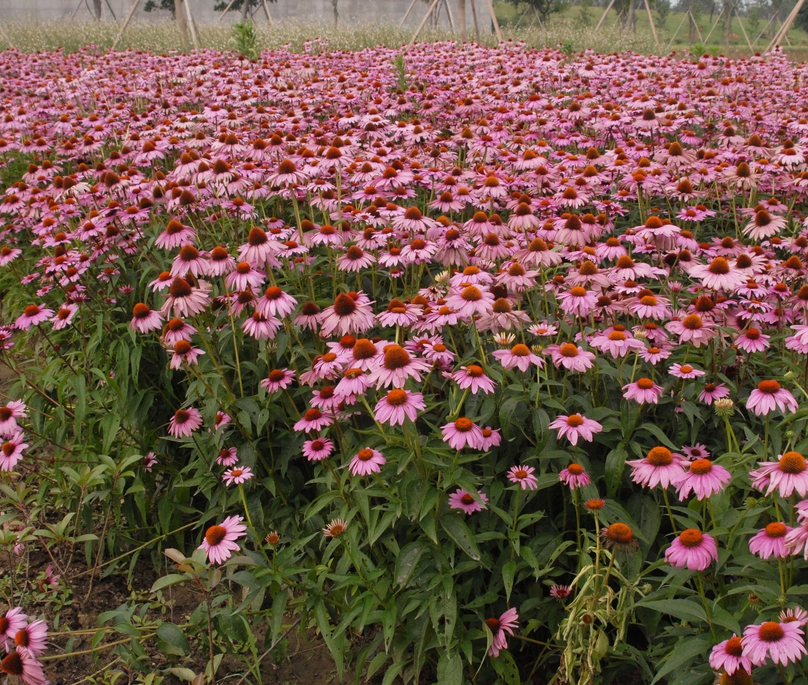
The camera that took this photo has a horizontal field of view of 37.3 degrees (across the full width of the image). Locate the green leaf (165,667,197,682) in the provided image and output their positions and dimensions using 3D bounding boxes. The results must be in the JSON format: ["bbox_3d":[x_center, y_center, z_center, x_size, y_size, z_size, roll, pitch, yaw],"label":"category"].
[{"bbox_3d":[-0.428,0.639,2.300,0.064,0.022,0.036,4,36,-3],"label":"green leaf"}]

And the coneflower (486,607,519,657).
[{"bbox_3d":[0.135,0.417,1.750,0.038,0.080,0.080,33,0,-23],"label":"coneflower"}]

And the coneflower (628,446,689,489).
[{"bbox_3d":[0.423,0.204,1.980,0.100,0.047,0.098,0,22,0],"label":"coneflower"}]

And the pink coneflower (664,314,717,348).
[{"bbox_3d":[0.481,-0.026,2.000,0.083,0.042,0.083,0,22,0],"label":"pink coneflower"}]

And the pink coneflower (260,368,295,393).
[{"bbox_3d":[-0.254,0.076,2.400,0.068,0.034,0.068,-7,25,2],"label":"pink coneflower"}]

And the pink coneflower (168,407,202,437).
[{"bbox_3d":[-0.380,0.129,2.050,0.067,0.034,0.067,-23,35,0],"label":"pink coneflower"}]

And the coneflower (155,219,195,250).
[{"bbox_3d":[-0.509,-0.242,2.650,0.089,0.060,0.089,2,16,-11],"label":"coneflower"}]

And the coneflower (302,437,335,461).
[{"bbox_3d":[-0.151,0.180,2.100,0.054,0.023,0.054,0,44,0],"label":"coneflower"}]

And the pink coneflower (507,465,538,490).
[{"bbox_3d":[0.192,0.211,1.920,0.052,0.024,0.052,0,39,0],"label":"pink coneflower"}]

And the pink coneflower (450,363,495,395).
[{"bbox_3d":[0.135,0.066,2.250,0.087,0.039,0.085,8,24,-2],"label":"pink coneflower"}]

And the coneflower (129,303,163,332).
[{"bbox_3d":[-0.577,-0.060,2.650,0.070,0.052,0.069,-12,24,3],"label":"coneflower"}]

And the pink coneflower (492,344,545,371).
[{"bbox_3d":[0.196,0.026,2.050,0.089,0.037,0.089,0,19,0],"label":"pink coneflower"}]

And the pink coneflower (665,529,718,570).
[{"bbox_3d":[0.428,0.308,1.780,0.080,0.044,0.080,0,24,0],"label":"pink coneflower"}]

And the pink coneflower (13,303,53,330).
[{"bbox_3d":[-0.859,-0.062,2.750,0.087,0.044,0.087,-21,19,-16],"label":"pink coneflower"}]

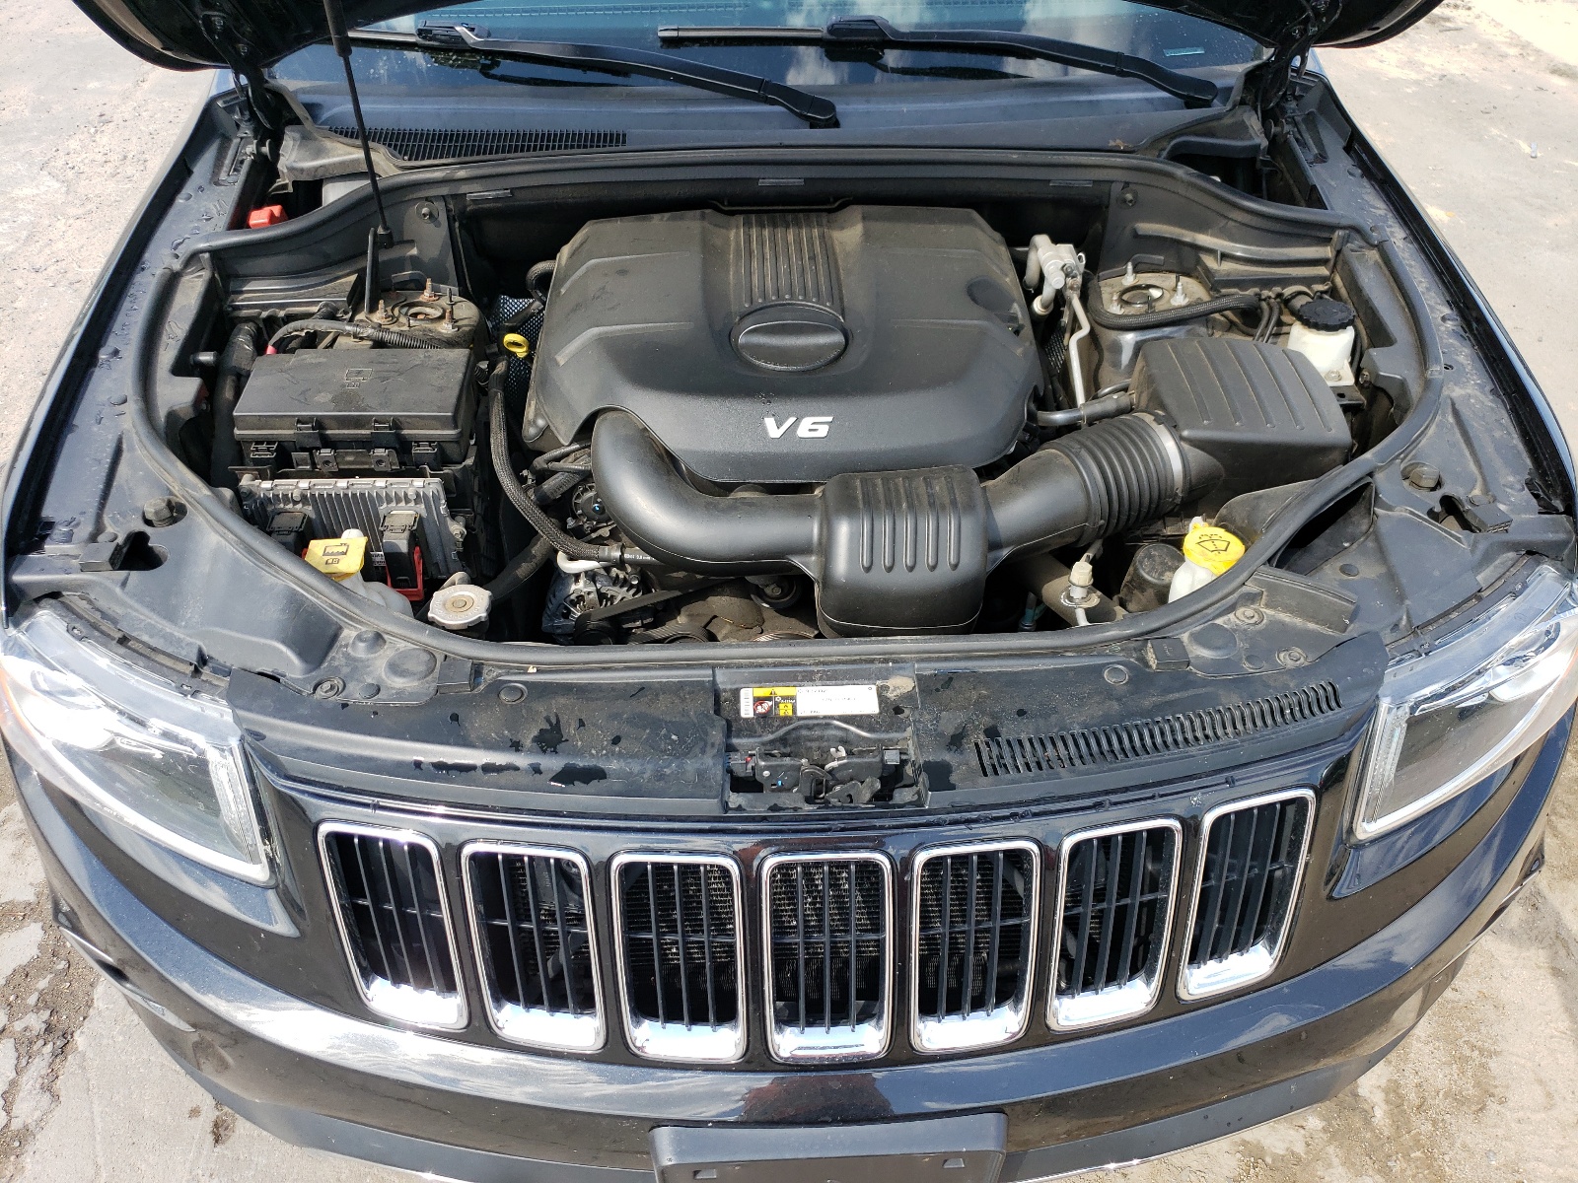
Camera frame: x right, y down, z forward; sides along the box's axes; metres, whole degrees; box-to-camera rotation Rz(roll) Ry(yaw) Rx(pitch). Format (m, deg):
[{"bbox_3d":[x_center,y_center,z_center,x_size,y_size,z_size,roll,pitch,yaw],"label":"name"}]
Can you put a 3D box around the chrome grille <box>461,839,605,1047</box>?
[{"bbox_3d":[-0.218,0.298,1.043,0.112,0.215,0.050,5,25,5],"label":"chrome grille"}]

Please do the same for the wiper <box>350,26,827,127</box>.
[{"bbox_3d":[-0.344,-0.765,1.717,0.855,0.065,0.075,11,56,6],"label":"wiper"}]

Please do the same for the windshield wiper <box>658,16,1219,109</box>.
[{"bbox_3d":[0.209,-0.783,1.720,0.816,0.065,0.075,9,55,5],"label":"windshield wiper"}]

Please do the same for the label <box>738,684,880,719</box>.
[{"bbox_3d":[0.019,0.102,1.102,0.126,0.003,0.035,-2,47,-2],"label":"label"}]

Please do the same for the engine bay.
[{"bbox_3d":[0.008,-0.132,1.531,1.420,0.450,0.840,-2,41,-2],"label":"engine bay"}]

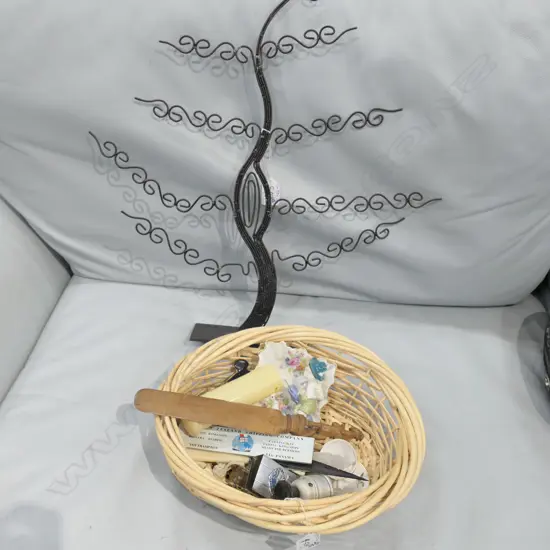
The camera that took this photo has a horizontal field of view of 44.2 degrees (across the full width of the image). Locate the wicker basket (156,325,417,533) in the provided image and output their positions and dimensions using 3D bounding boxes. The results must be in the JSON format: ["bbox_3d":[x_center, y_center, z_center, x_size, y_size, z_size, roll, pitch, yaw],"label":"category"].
[{"bbox_3d":[0.018,0.197,0.833,0.322,0.105,0.280,15,44,16],"label":"wicker basket"}]

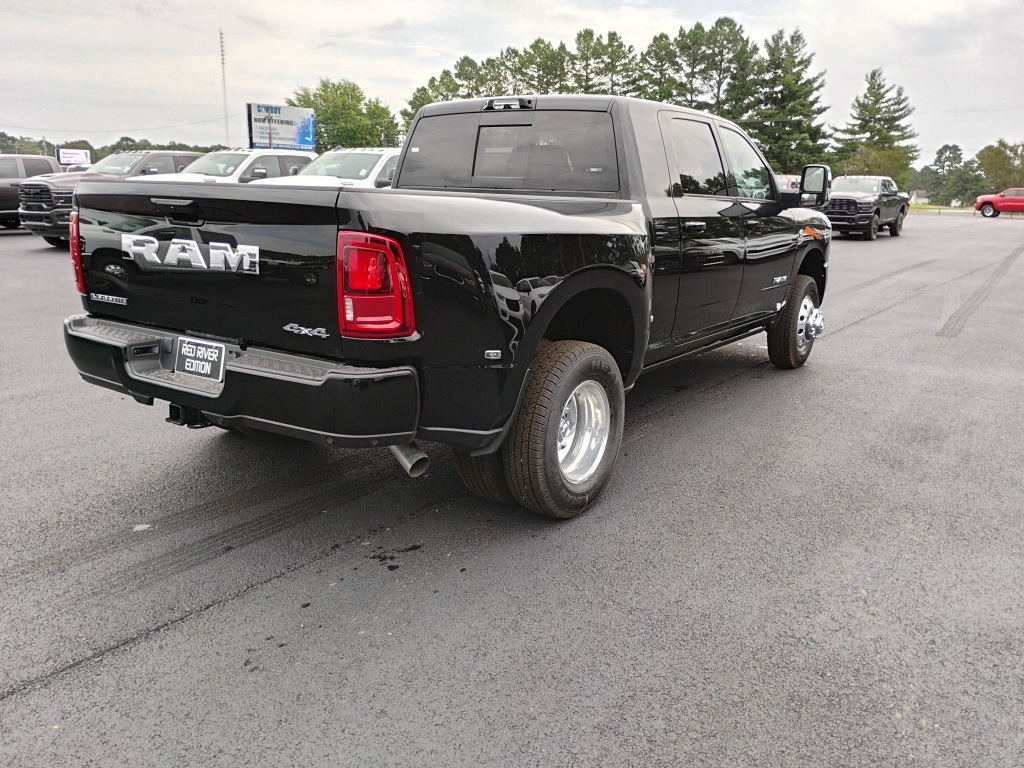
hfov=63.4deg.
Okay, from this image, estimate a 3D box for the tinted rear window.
[{"bbox_3d":[-0.053,-1.380,4.948,1.600,0.440,0.070,10,5,34],"label":"tinted rear window"}]

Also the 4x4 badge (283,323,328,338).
[{"bbox_3d":[-0.742,-0.194,2.996,0.240,0.048,0.015,10,16,34],"label":"4x4 badge"}]

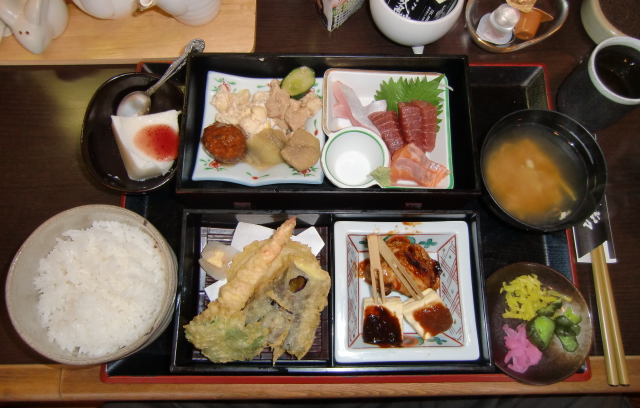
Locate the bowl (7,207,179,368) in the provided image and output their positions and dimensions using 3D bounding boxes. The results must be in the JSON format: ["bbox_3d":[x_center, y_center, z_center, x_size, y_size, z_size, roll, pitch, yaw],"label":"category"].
[{"bbox_3d":[-0.190,0.071,0.398,0.133,0.064,0.133,1,78,-6],"label":"bowl"}]

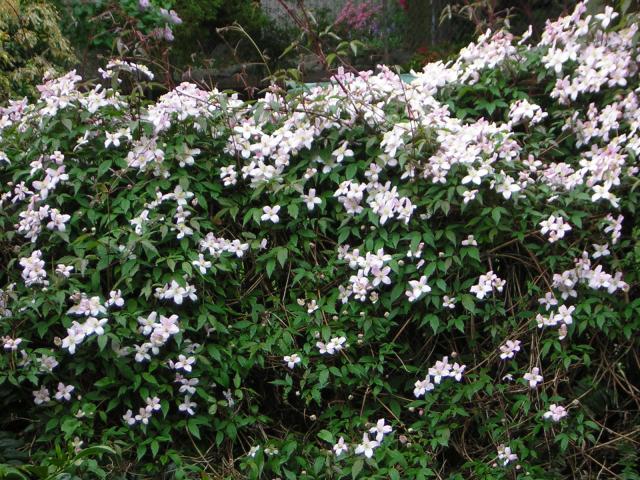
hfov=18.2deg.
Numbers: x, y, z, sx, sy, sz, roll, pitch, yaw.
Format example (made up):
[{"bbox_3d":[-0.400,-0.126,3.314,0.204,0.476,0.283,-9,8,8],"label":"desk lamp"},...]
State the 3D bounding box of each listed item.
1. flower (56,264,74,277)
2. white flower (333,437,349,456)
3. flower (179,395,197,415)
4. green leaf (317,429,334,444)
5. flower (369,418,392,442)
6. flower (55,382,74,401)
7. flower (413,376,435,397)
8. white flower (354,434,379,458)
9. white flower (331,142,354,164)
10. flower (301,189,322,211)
[{"bbox_3d":[-0.637,0.076,5.000,0.045,0.025,0.042,-1,41,-5],"label":"flower"},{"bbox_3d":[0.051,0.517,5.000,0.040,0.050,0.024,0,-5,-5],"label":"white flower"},{"bbox_3d":[-0.335,0.416,5.050,0.045,0.051,0.025,1,-21,7],"label":"flower"},{"bbox_3d":[0.015,0.531,5.400,0.048,0.042,0.022,1,-30,7],"label":"green leaf"},{"bbox_3d":[0.145,0.458,4.800,0.058,0.058,0.027,1,-21,7],"label":"flower"},{"bbox_3d":[-0.691,0.410,5.400,0.053,0.048,0.022,0,-8,-3],"label":"flower"},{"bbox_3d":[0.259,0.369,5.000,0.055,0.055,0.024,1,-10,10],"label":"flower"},{"bbox_3d":[0.122,0.540,5.250,0.062,0.067,0.028,0,-18,0],"label":"white flower"},{"bbox_3d":[0.062,-0.235,5.300,0.057,0.057,0.030,1,-20,6],"label":"white flower"},{"bbox_3d":[-0.023,-0.107,5.300,0.057,0.057,0.025,0,-9,0],"label":"flower"}]

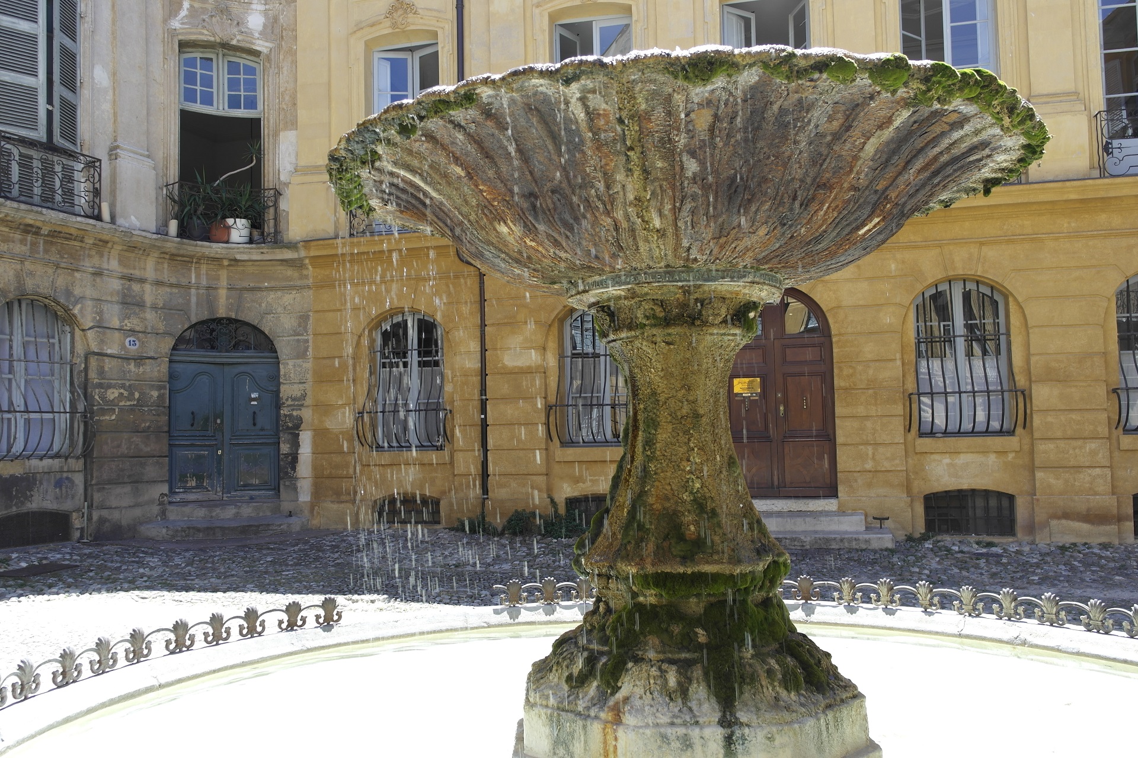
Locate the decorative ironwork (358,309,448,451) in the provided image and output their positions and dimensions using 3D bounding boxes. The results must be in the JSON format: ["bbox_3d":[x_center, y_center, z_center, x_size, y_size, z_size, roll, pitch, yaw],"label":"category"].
[{"bbox_3d":[-2.594,0.031,14.803,1.410,2.080,0.380,-2,-3,14],"label":"decorative ironwork"}]

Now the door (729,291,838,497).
[{"bbox_3d":[2.993,0.179,13.705,1.660,3.020,0.120,-2,-3,14],"label":"door"}]

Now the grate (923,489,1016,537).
[{"bbox_3d":[5.442,1.819,12.887,1.172,0.637,0.060,-2,-3,14],"label":"grate"}]

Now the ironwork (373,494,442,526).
[{"bbox_3d":[-2.533,2.047,14.875,1.134,0.492,0.060,-2,-3,14],"label":"ironwork"}]

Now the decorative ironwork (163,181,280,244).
[{"bbox_3d":[-5.462,-2.636,15.011,1.740,0.910,0.480,0,-3,-21],"label":"decorative ironwork"}]

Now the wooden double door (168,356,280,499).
[{"bbox_3d":[-5.421,0.770,14.959,1.641,2.248,0.150,0,-3,-21],"label":"wooden double door"}]

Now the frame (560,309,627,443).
[{"bbox_3d":[0.552,-0.013,14.357,1.260,2.040,0.100,-2,-3,14],"label":"frame"}]

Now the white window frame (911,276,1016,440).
[{"bbox_3d":[5.377,-0.295,12.820,1.370,2.050,0.380,-2,-3,14],"label":"white window frame"}]

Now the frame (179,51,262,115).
[{"bbox_3d":[-5.610,-4.768,15.301,1.250,1.020,0.150,0,-3,-21],"label":"frame"}]

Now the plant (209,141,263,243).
[{"bbox_3d":[-5.264,-2.968,15.024,0.800,1.560,0.600,0,-3,-21],"label":"plant"}]

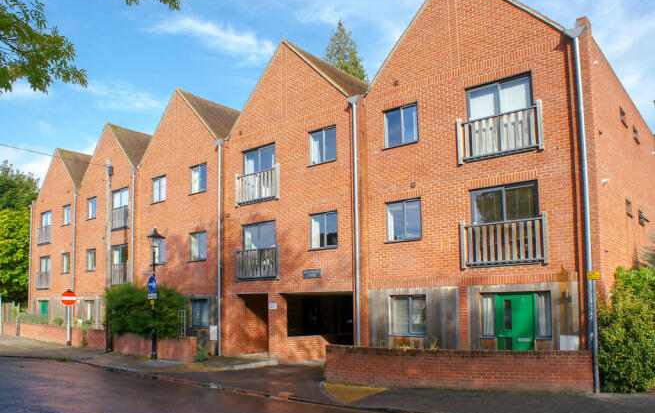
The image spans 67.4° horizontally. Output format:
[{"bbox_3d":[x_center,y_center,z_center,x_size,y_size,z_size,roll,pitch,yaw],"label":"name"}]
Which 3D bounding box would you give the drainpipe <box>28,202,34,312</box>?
[{"bbox_3d":[-18.677,3.817,31.000,0.220,8.100,0.200,-9,-12,39],"label":"drainpipe"}]

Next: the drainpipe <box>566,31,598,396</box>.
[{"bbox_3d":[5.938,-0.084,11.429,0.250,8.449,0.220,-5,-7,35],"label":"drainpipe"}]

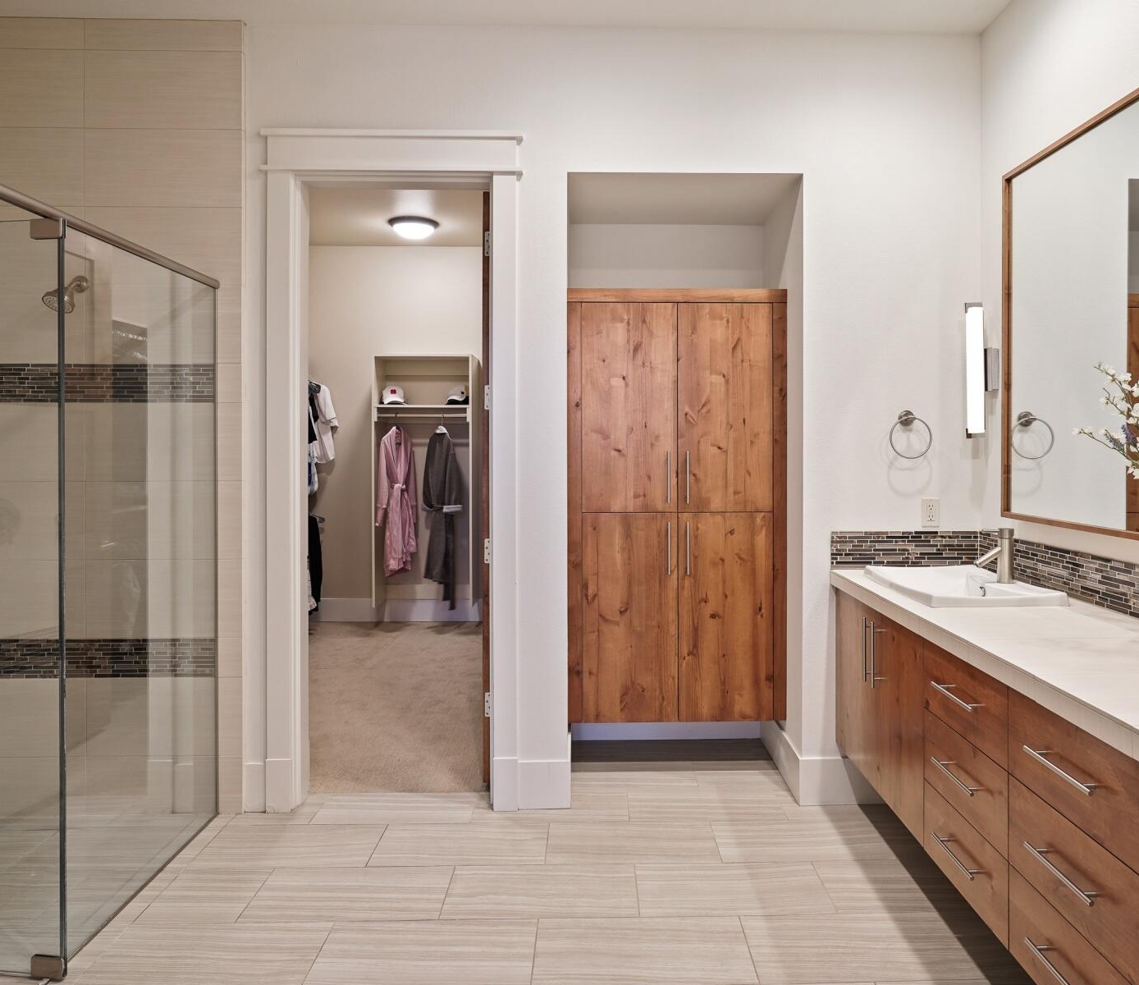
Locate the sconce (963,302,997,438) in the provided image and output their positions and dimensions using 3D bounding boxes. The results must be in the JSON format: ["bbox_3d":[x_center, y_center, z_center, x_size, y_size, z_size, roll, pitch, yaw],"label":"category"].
[{"bbox_3d":[1.645,-0.488,2.795,0.087,0.525,0.100,0,3,1],"label":"sconce"}]

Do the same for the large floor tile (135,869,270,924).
[{"bbox_3d":[-1.151,1.286,2.220,0.304,0.010,0.280,0,3,-1],"label":"large floor tile"}]

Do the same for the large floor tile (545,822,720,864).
[{"bbox_3d":[0.228,1.267,2.518,0.607,0.010,0.280,0,3,-1],"label":"large floor tile"}]

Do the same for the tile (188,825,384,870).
[{"bbox_3d":[-1.028,1.319,2.596,0.635,0.015,0.285,0,4,1],"label":"tile"}]

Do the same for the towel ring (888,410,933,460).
[{"bbox_3d":[1.383,-0.233,2.835,0.165,0.195,0.070,0,3,1],"label":"towel ring"}]

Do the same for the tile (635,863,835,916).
[{"bbox_3d":[0.545,1.338,2.347,0.635,0.015,0.285,0,4,1],"label":"tile"}]

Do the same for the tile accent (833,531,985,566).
[{"bbox_3d":[1.326,0.223,2.750,0.590,0.147,0.012,0,2,-1],"label":"tile accent"}]

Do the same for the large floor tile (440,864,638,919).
[{"bbox_3d":[-0.088,1.339,2.333,0.635,0.015,0.285,0,4,1],"label":"large floor tile"}]

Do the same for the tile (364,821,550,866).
[{"bbox_3d":[-0.382,1.267,2.503,0.607,0.010,0.280,0,3,-1],"label":"tile"}]

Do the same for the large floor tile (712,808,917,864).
[{"bbox_3d":[0.837,1.268,2.534,0.610,0.010,0.280,0,3,-1],"label":"large floor tile"}]

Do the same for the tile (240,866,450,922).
[{"bbox_3d":[-0.694,1.286,2.232,0.607,0.010,0.280,0,3,-1],"label":"tile"}]

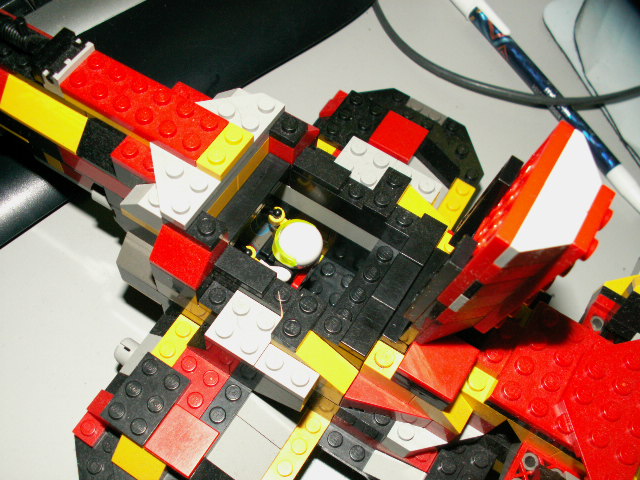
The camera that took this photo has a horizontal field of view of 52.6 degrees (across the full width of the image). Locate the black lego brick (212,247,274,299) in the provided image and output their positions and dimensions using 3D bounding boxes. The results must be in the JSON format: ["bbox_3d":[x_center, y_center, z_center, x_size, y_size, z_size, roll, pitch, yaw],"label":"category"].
[{"bbox_3d":[-0.020,0.009,0.175,0.016,0.003,0.007,31,64,10],"label":"black lego brick"}]

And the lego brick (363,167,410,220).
[{"bbox_3d":[0.020,-0.014,0.193,0.008,0.005,0.016,30,63,11],"label":"lego brick"}]

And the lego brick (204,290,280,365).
[{"bbox_3d":[-0.020,0.024,0.178,0.016,0.005,0.016,31,66,9],"label":"lego brick"}]

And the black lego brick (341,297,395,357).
[{"bbox_3d":[0.013,0.023,0.170,0.008,0.003,0.016,31,64,10],"label":"black lego brick"}]

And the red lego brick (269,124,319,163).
[{"bbox_3d":[-0.010,-0.034,0.196,0.016,0.011,0.016,31,66,9],"label":"red lego brick"}]

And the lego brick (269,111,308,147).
[{"bbox_3d":[-0.009,-0.033,0.188,0.008,0.005,0.008,30,63,11],"label":"lego brick"}]

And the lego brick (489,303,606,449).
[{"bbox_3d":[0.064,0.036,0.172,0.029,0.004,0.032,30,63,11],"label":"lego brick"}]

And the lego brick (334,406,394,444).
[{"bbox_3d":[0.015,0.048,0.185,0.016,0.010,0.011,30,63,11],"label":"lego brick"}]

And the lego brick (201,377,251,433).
[{"bbox_3d":[-0.027,0.048,0.185,0.008,0.005,0.016,31,64,10],"label":"lego brick"}]

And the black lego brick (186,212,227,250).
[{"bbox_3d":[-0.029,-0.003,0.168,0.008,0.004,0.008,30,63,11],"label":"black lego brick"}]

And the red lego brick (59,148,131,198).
[{"bbox_3d":[-0.064,-0.022,0.196,0.032,0.010,0.008,30,64,11],"label":"red lego brick"}]

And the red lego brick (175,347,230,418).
[{"bbox_3d":[-0.039,0.044,0.199,0.016,0.005,0.016,31,66,9],"label":"red lego brick"}]

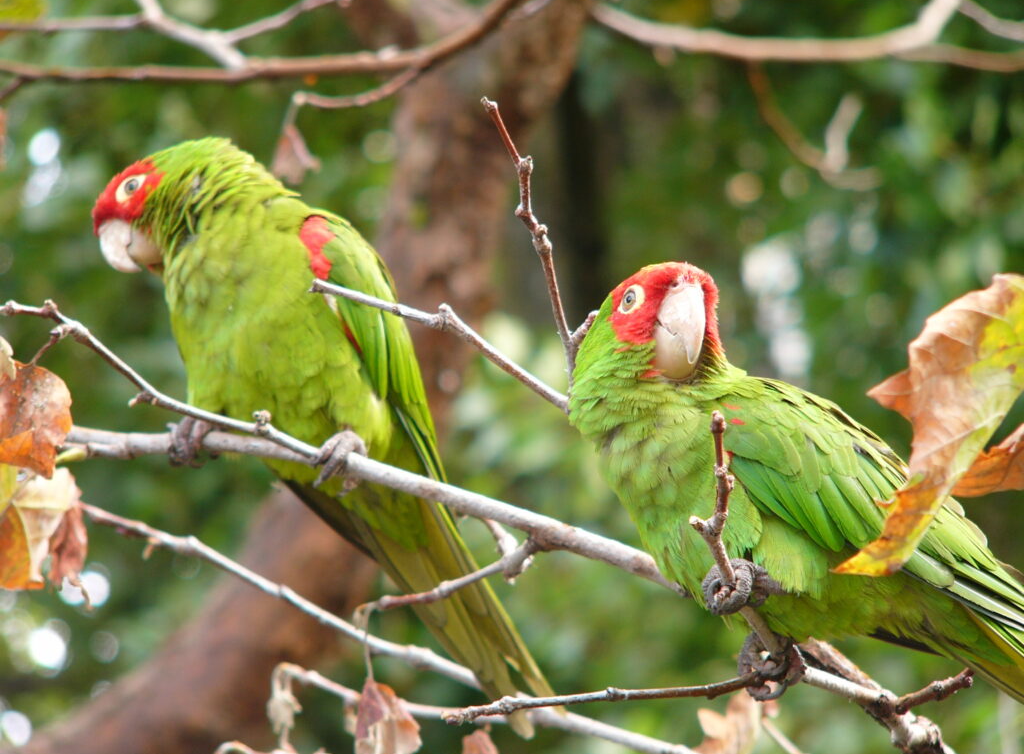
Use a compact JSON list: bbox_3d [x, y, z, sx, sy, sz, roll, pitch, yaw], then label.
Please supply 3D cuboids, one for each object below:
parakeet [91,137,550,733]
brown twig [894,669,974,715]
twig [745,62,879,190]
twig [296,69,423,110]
[{"bbox_3d":[-0.075,0.023,2.800,0.175,0.238,0.105,4,-7,-41],"label":"parakeet"},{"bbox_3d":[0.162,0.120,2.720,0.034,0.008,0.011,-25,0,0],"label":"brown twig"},{"bbox_3d":[0.149,-0.123,3.500,0.066,0.062,0.030,0,-5,0],"label":"twig"},{"bbox_3d":[-0.067,-0.123,3.050,0.056,0.013,0.015,-12,0,0],"label":"twig"}]

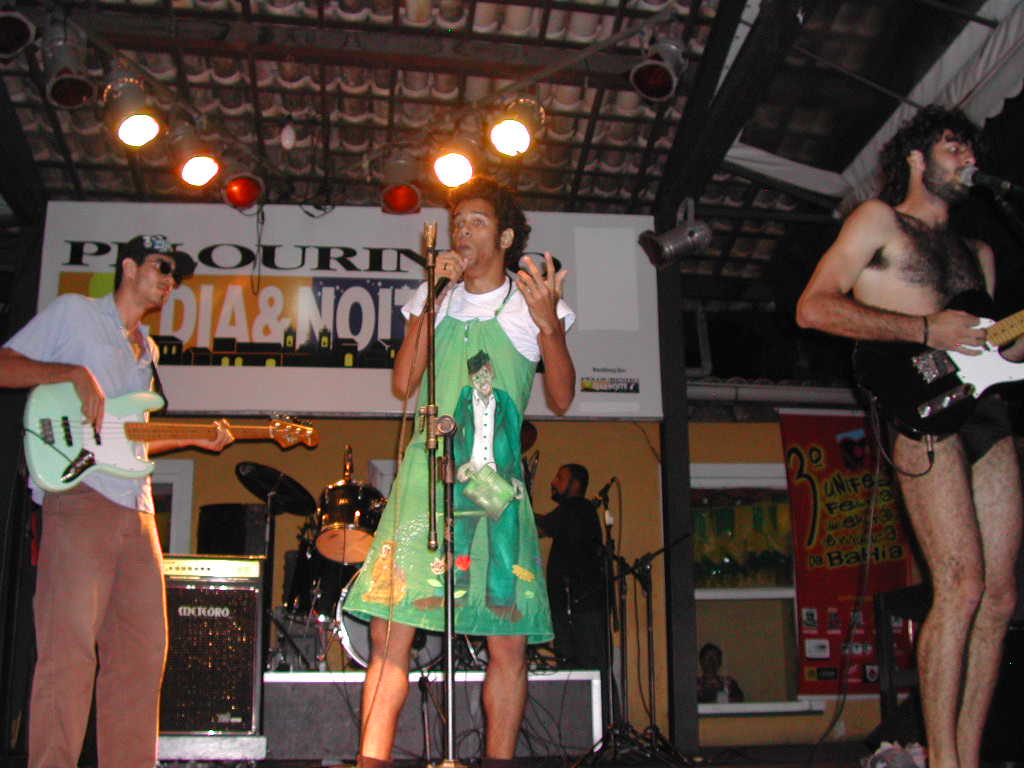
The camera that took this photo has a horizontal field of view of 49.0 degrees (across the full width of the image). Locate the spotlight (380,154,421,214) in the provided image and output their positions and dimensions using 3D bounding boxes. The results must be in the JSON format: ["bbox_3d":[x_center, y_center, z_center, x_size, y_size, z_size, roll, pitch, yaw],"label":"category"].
[{"bbox_3d":[-0.564,-1.037,5.664,0.205,0.320,0.215,2,-44,-9],"label":"spotlight"}]

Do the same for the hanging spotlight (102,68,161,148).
[{"bbox_3d":[-1.672,-1.217,4.927,0.215,0.320,0.205,-44,-35,24],"label":"hanging spotlight"}]

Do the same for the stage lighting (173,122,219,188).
[{"bbox_3d":[-1.518,-1.111,5.331,0.205,0.320,0.215,14,-55,-45],"label":"stage lighting"}]

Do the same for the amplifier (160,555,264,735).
[{"bbox_3d":[-1.289,1.098,4.700,0.500,0.710,0.360,3,-14,-11],"label":"amplifier"}]

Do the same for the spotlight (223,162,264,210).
[{"bbox_3d":[-1.353,-1.028,5.598,0.205,0.320,0.215,6,-60,-24],"label":"spotlight"}]

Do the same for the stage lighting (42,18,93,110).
[{"bbox_3d":[-1.788,-1.310,4.532,0.215,0.320,0.205,-28,-26,29],"label":"stage lighting"}]

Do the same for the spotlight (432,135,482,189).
[{"bbox_3d":[-0.243,-1.095,5.363,0.205,0.320,0.215,-3,-54,14],"label":"spotlight"}]

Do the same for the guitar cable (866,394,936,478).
[{"bbox_3d":[0.952,0.128,2.749,0.170,0.205,0.100,-4,-14,17],"label":"guitar cable"}]

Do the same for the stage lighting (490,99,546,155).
[{"bbox_3d":[0.031,-1.174,5.025,0.205,0.320,0.215,-4,-56,17],"label":"stage lighting"}]

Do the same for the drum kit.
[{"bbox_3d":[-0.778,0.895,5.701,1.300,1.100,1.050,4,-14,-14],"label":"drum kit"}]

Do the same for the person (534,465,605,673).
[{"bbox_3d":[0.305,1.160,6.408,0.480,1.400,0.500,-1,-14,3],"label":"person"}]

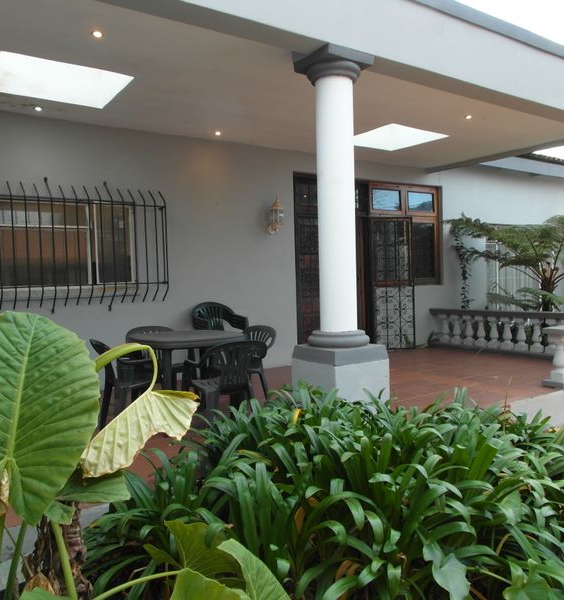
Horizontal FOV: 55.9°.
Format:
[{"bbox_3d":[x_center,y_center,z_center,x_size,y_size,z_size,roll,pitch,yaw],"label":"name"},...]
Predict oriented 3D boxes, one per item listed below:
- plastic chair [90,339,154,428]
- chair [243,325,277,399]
[{"bbox_3d":[-1.142,0.665,4.103,0.590,0.780,0.560,-3,3,-29],"label":"plastic chair"},{"bbox_3d":[-0.430,0.650,5.476,0.550,0.760,0.560,-3,3,-43],"label":"chair"}]

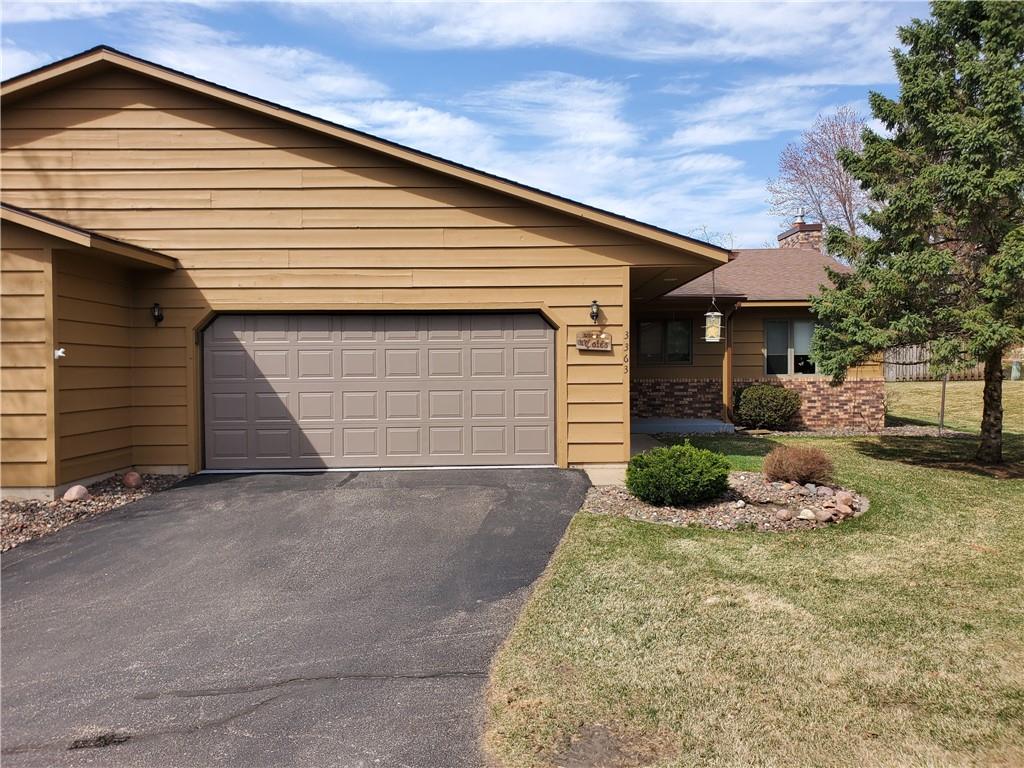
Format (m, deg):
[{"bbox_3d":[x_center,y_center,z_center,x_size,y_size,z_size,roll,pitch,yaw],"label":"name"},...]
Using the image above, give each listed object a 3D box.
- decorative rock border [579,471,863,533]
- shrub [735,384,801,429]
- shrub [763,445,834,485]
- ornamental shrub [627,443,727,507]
[{"bbox_3d":[2.574,1.343,9.633,3.500,0.220,3.600,-1,1,0],"label":"decorative rock border"},{"bbox_3d":[5.508,0.495,16.583,1.380,0.980,1.280,-1,1,0],"label":"shrub"},{"bbox_3d":[4.037,1.111,10.786,0.970,0.530,0.930,-1,1,0],"label":"shrub"},{"bbox_3d":[2.042,1.109,9.547,1.280,0.750,1.200,-1,1,0],"label":"ornamental shrub"}]

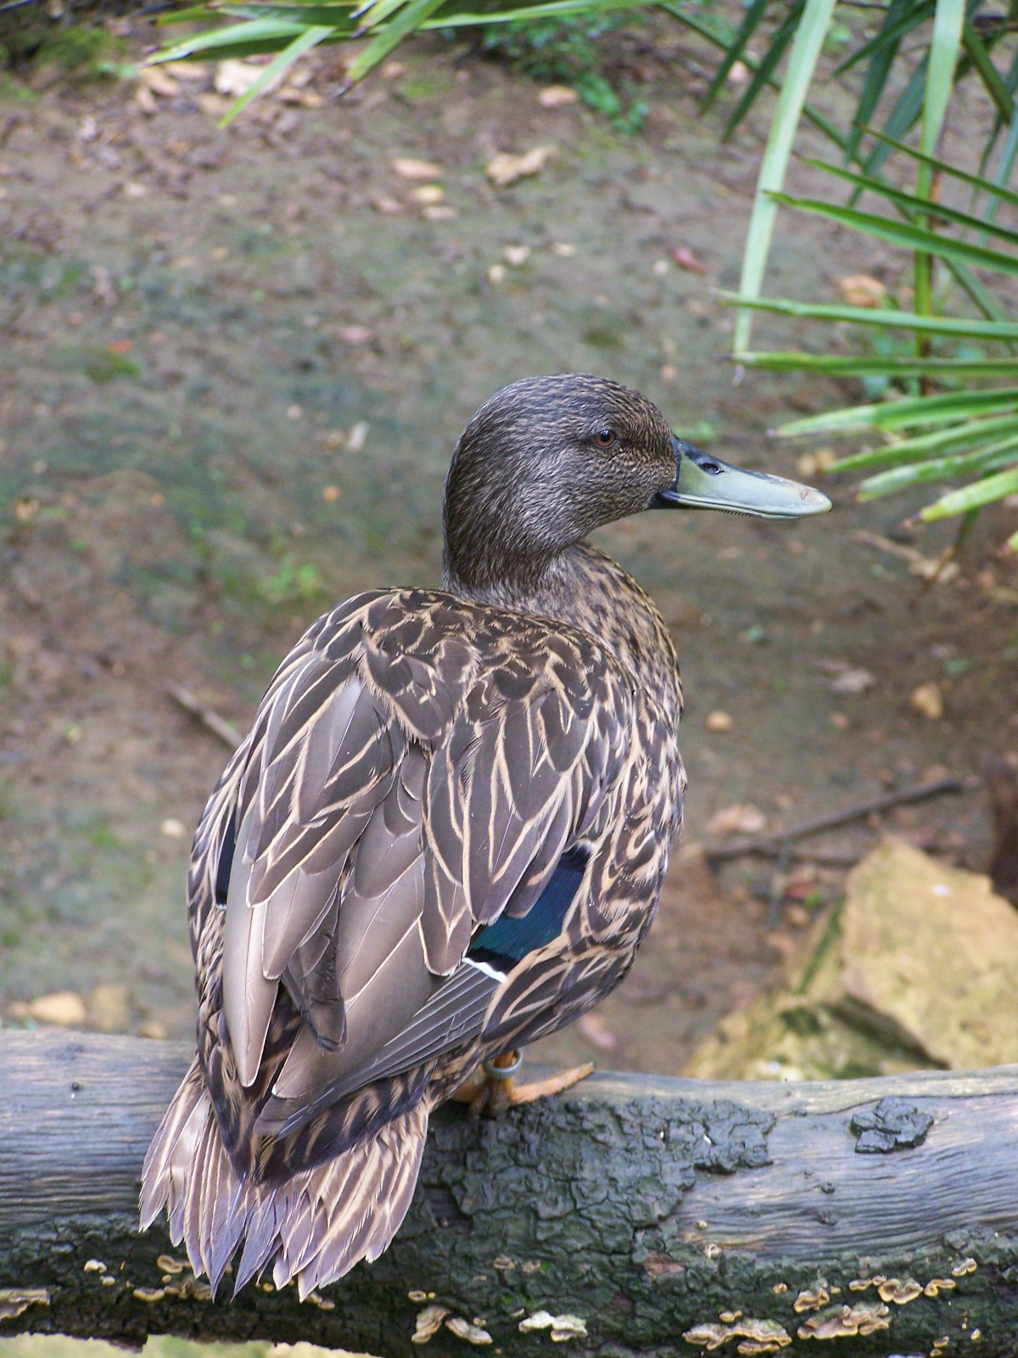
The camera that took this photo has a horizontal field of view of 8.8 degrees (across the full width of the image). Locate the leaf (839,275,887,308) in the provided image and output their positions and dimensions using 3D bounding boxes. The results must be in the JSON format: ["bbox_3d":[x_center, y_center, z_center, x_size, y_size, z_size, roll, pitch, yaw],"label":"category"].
[{"bbox_3d":[0.202,-0.221,3.772,0.025,0.010,0.021,5,30,9],"label":"leaf"}]

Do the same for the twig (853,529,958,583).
[{"bbox_3d":[0.190,-0.059,3.171,0.062,0.007,0.016,22,35,35],"label":"twig"}]

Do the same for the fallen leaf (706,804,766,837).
[{"bbox_3d":[0.112,0.070,3.270,0.028,0.009,0.012,-8,31,-13],"label":"fallen leaf"}]

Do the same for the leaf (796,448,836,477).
[{"bbox_3d":[0.167,-0.117,3.595,0.022,0.008,0.020,0,30,0],"label":"leaf"}]

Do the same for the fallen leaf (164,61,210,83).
[{"bbox_3d":[-0.196,-0.370,4.034,0.026,0.006,0.015,5,30,9],"label":"fallen leaf"}]

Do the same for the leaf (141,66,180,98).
[{"bbox_3d":[-0.212,-0.362,4.019,0.009,0.008,0.029,-23,37,-34],"label":"leaf"}]

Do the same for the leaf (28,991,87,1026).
[{"bbox_3d":[-0.213,0.155,3.122,0.027,0.009,0.018,0,30,0],"label":"leaf"}]

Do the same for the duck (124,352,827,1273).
[{"bbox_3d":[-0.012,0.053,2.310,0.185,0.260,0.355,13,32,21],"label":"duck"}]

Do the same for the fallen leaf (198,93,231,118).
[{"bbox_3d":[-0.178,-0.345,3.992,0.020,0.006,0.025,0,30,0],"label":"fallen leaf"}]

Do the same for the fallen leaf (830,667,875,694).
[{"bbox_3d":[0.176,0.001,3.393,0.022,0.006,0.018,-3,30,-4],"label":"fallen leaf"}]

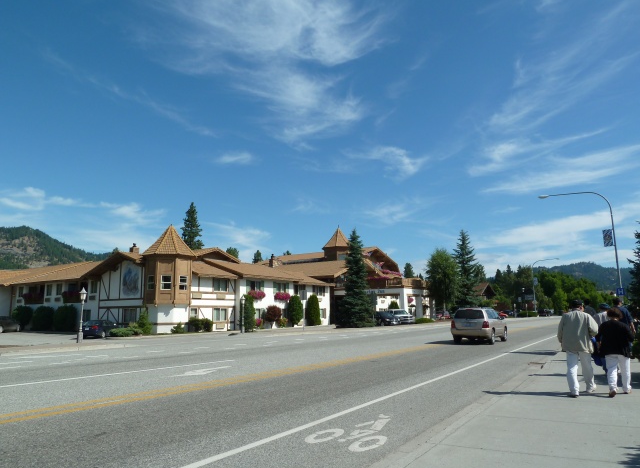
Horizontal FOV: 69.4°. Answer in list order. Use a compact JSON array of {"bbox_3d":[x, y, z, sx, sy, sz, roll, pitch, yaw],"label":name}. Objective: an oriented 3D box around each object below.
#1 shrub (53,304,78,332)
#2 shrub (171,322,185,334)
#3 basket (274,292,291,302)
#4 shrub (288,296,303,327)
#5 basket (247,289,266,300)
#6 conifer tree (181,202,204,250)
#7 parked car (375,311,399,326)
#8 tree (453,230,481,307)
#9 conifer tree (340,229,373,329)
[{"bbox_3d":[-25.004,8.289,45.500,2.350,2.650,2.300,-7,-11,32],"label":"shrub"},{"bbox_3d":[-11.870,7.872,38.500,1.100,1.000,1.100,-7,-11,32],"label":"shrub"},{"bbox_3d":[-4.000,6.730,49.300,0.850,0.900,2.200,-7,-12,31],"label":"basket"},{"bbox_3d":[-2.539,8.059,48.500,1.600,3.350,1.600,-1,-9,0],"label":"shrub"},{"bbox_3d":[-6.280,6.061,46.000,0.850,0.950,2.200,-7,-12,31],"label":"basket"},{"bbox_3d":[-21.685,5.147,78.000,6.000,20.500,6.000,-7,-12,31],"label":"conifer tree"},{"bbox_3d":[6.732,9.108,49.728,1.800,1.460,4.600,2,-10,-21],"label":"parked car"},{"bbox_3d":[25.725,7.274,82.000,5.600,15.600,5.600,-7,-11,32],"label":"tree"},{"bbox_3d":[3.887,4.717,50.692,4.100,10.700,4.100,0,-10,0],"label":"conifer tree"}]

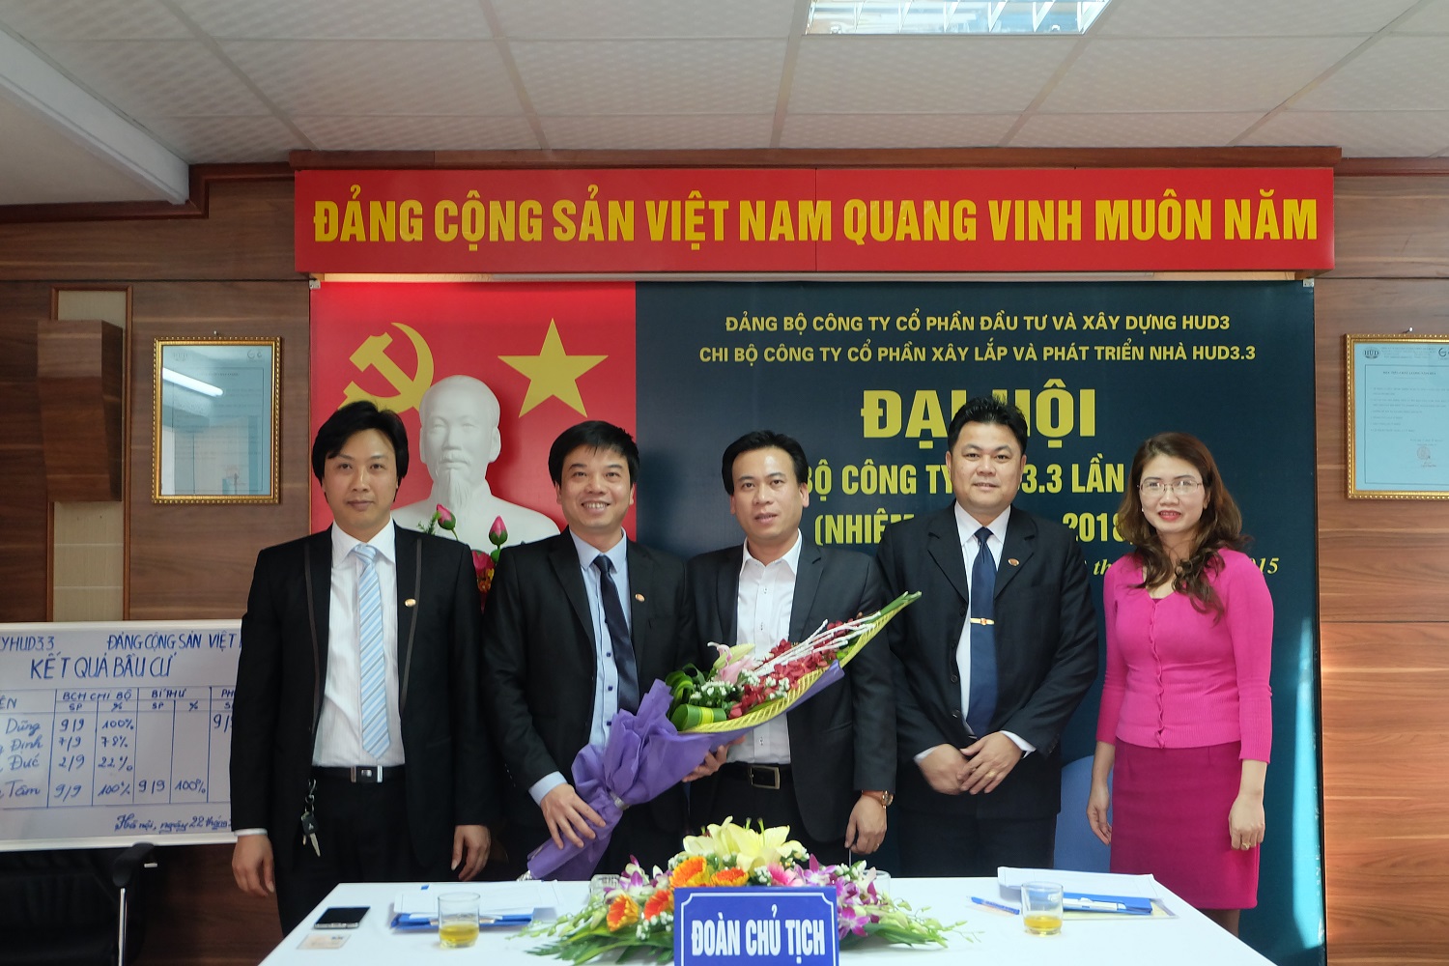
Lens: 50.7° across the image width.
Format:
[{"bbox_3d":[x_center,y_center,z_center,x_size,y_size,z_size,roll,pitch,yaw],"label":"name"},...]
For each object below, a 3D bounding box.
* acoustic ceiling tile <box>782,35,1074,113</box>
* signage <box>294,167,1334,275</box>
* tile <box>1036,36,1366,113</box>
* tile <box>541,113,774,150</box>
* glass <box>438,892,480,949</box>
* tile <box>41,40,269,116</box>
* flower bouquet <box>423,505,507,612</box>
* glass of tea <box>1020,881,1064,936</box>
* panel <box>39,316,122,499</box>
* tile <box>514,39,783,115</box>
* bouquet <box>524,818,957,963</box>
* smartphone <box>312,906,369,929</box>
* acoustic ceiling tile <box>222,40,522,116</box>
[{"bbox_3d":[0.448,-0.930,3.489,0.600,0.020,0.575,0,-2,-1],"label":"acoustic ceiling tile"},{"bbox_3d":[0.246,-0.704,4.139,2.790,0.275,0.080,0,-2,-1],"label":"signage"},{"bbox_3d":[1.060,-0.934,3.497,0.600,0.020,0.575,0,-2,-1],"label":"tile"},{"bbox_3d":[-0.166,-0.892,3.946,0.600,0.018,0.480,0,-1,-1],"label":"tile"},{"bbox_3d":[-0.407,0.673,2.353,0.066,0.077,0.066,0,-2,-1],"label":"glass"},{"bbox_3d":[-1.250,-0.897,3.394,0.380,0.018,0.600,0,-1,-1],"label":"tile"},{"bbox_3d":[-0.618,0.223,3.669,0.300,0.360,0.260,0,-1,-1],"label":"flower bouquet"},{"bbox_3d":[0.520,0.696,2.498,0.069,0.077,0.069,0,-1,-1],"label":"glass of tea"},{"bbox_3d":[-1.734,-0.191,4.117,0.175,0.472,0.140,0,-1,-1],"label":"panel"},{"bbox_3d":[-0.160,-0.905,3.406,0.600,0.018,0.600,0,-1,-1],"label":"tile"},{"bbox_3d":[0.026,0.619,2.398,0.681,0.179,0.380,0,-2,-1],"label":"bouquet"},{"bbox_3d":[-0.649,0.742,2.606,0.072,0.009,0.130,0,-1,-1],"label":"smartphone"},{"bbox_3d":[-0.776,-0.923,3.473,0.600,0.020,0.575,0,-2,-1],"label":"acoustic ceiling tile"}]

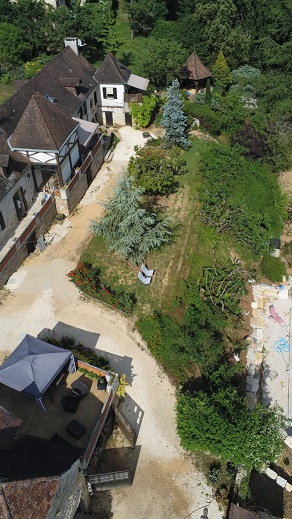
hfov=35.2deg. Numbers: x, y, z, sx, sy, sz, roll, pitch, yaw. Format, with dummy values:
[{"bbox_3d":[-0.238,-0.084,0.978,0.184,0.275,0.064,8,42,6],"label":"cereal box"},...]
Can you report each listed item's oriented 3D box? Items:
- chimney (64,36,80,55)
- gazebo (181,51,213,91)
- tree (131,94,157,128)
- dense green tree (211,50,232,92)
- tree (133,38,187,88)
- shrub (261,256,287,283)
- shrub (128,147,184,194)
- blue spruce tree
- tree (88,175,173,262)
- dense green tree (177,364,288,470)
[{"bbox_3d":[-9.011,-26.151,56.626,1.350,2.200,0.700,10,41,16],"label":"chimney"},{"bbox_3d":[5.972,-23.219,56.839,4.265,5.055,4.265,-1,44,0],"label":"gazebo"},{"bbox_3d":[-0.298,-18.156,56.686,3.100,3.800,2.900,-2,39,2],"label":"tree"},{"bbox_3d":[9.607,-23.142,56.685,2.748,5.053,2.748,-1,44,0],"label":"dense green tree"},{"bbox_3d":[1.765,-24.908,57.895,7.256,5.117,7.256,-1,44,0],"label":"tree"},{"bbox_3d":[9.303,0.506,33.401,1.813,1.859,1.813,-1,44,0],"label":"shrub"},{"bbox_3d":[0.911,-8.552,44.316,5.560,3.660,5.560,-2,39,2],"label":"shrub"},{"bbox_3d":[3.047,-14.875,46.410,3.134,6.818,3.134,-1,44,0],"label":"blue spruce tree"},{"bbox_3d":[-1.185,-3.656,34.728,6.499,6.464,6.499,-1,44,0],"label":"tree"},{"bbox_3d":[4.435,8.065,24.057,5.650,3.100,5.300,-2,39,2],"label":"dense green tree"}]

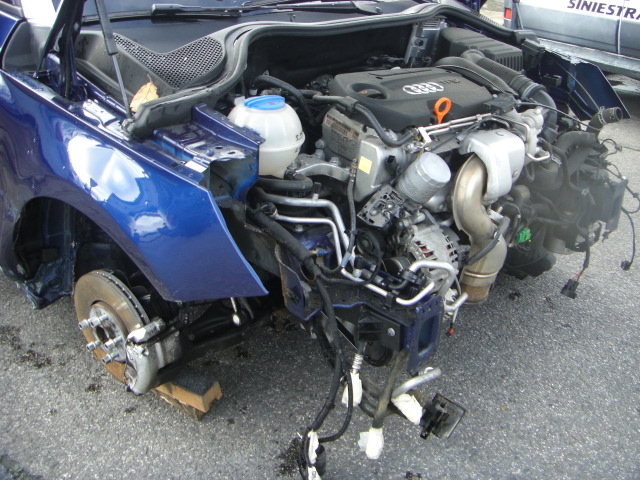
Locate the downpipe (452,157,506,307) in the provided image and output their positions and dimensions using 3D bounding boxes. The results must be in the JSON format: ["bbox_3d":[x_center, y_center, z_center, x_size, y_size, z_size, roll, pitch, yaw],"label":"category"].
[{"bbox_3d":[0.350,-0.021,1.540,0.130,0.345,0.110,24,34,35],"label":"downpipe"}]

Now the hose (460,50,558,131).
[{"bbox_3d":[0.480,-0.381,1.790,0.270,0.155,0.085,24,34,35],"label":"hose"}]

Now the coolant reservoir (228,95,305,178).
[{"bbox_3d":[-0.107,-0.198,1.375,0.152,0.165,0.152,2,27,-1],"label":"coolant reservoir"}]

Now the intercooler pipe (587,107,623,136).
[{"bbox_3d":[0.721,-0.300,1.780,0.075,0.065,0.050,24,34,35],"label":"intercooler pipe"}]

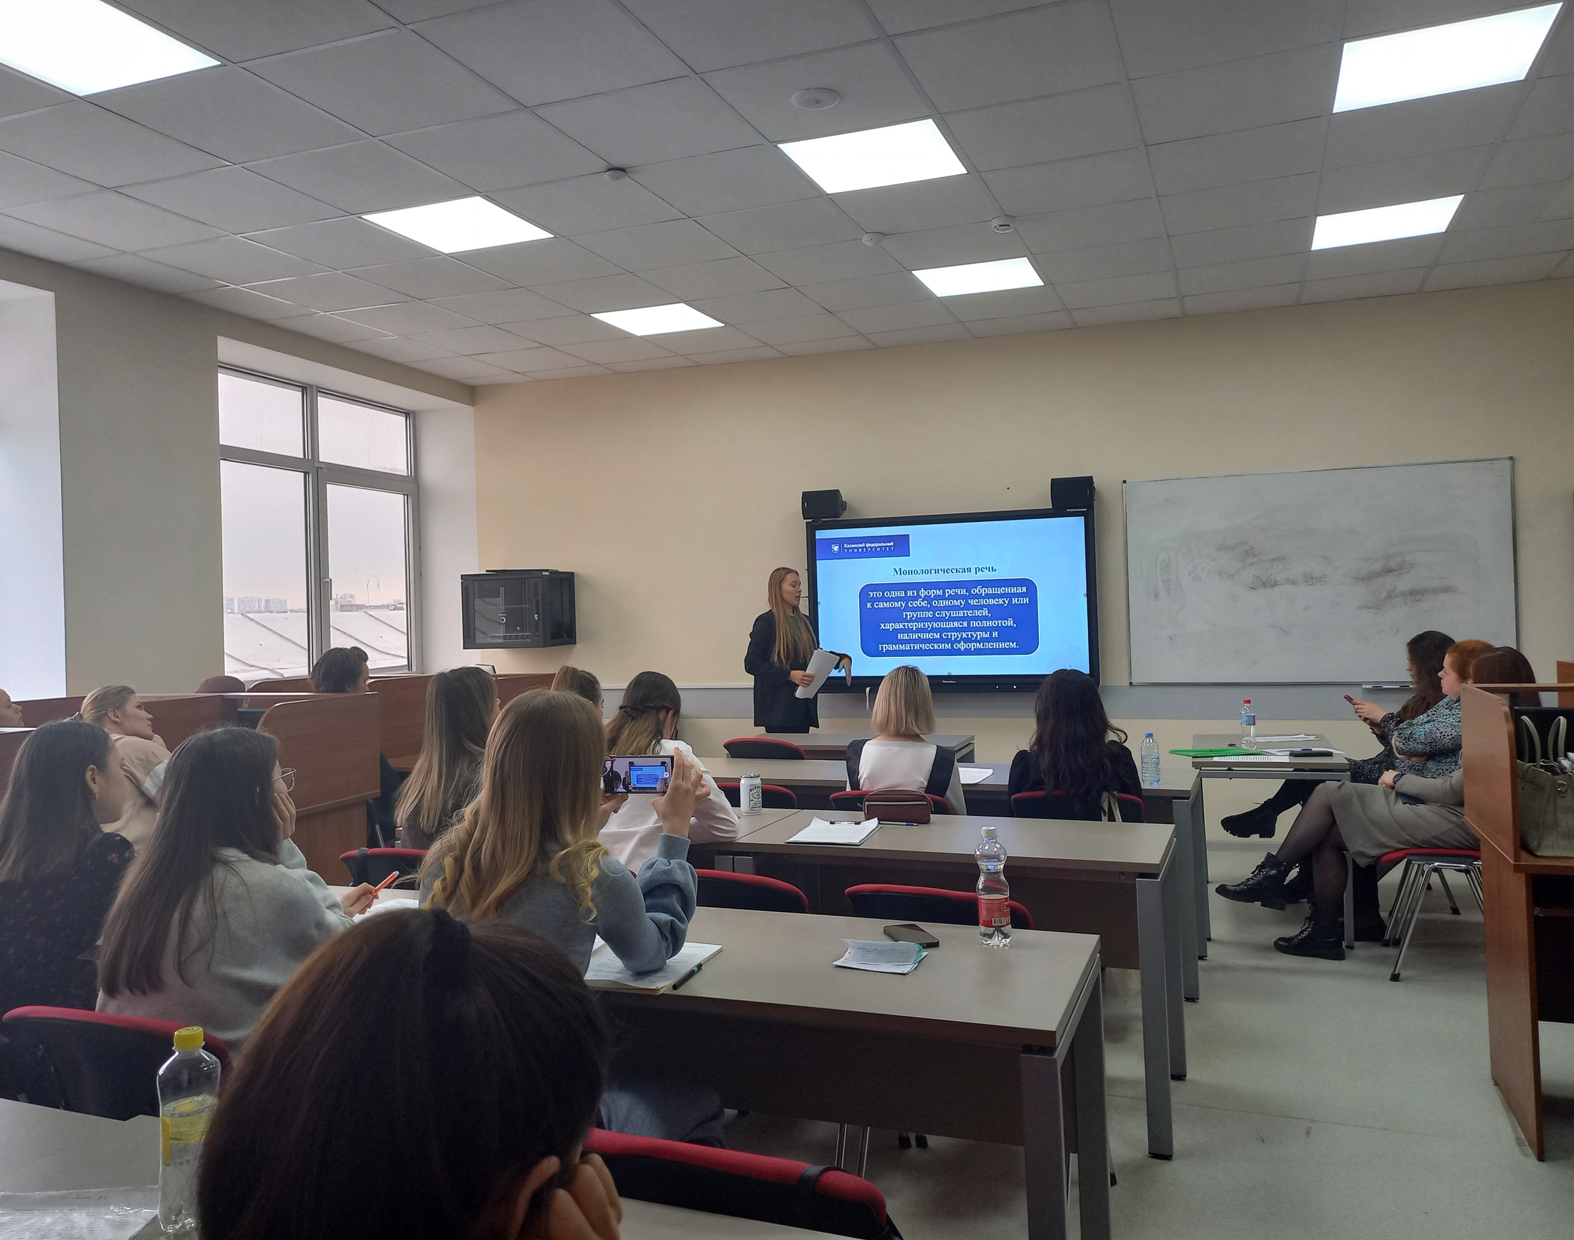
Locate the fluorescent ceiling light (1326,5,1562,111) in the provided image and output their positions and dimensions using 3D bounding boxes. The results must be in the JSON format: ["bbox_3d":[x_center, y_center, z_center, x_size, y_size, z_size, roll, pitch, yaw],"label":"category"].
[{"bbox_3d":[1.970,-1.700,3.628,0.600,0.050,0.600,-2,0,22],"label":"fluorescent ceiling light"}]

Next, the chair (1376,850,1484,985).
[{"bbox_3d":[2.580,0.932,4.622,0.550,0.810,0.490,-2,0,21],"label":"chair"}]

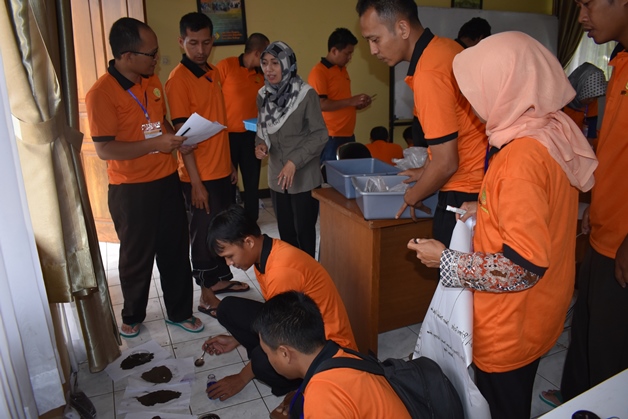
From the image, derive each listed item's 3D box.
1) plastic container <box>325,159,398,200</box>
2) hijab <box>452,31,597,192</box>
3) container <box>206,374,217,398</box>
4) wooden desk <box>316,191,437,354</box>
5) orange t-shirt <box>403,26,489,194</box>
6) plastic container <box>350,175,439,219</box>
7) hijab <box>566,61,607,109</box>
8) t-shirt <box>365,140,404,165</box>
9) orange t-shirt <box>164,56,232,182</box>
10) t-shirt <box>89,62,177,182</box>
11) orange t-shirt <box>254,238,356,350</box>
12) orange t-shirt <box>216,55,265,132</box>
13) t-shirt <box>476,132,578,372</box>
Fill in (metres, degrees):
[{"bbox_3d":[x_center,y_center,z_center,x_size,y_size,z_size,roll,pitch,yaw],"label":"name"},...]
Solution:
[{"bbox_3d":[0.277,-0.184,2.720,0.340,0.128,0.395,-5,17,-17],"label":"plastic container"},{"bbox_3d":[0.518,-0.241,1.160,0.335,0.385,0.270,8,18,28],"label":"hijab"},{"bbox_3d":[-0.461,0.794,2.102,0.045,0.105,0.045,0,16,0],"label":"container"},{"bbox_3d":[0.668,0.267,2.797,1.180,0.737,0.665,-7,17,-23],"label":"wooden desk"},{"bbox_3d":[0.543,-0.383,1.860,0.380,0.670,0.460,6,17,20],"label":"orange t-shirt"},{"bbox_3d":[0.447,-0.066,2.374,0.480,0.133,0.360,-2,16,-6],"label":"plastic container"},{"bbox_3d":[1.620,-0.731,2.800,0.230,0.300,0.250,2,16,9],"label":"hijab"},{"bbox_3d":[0.653,-0.370,4.348,0.440,0.560,0.300,5,17,17],"label":"t-shirt"},{"bbox_3d":[-0.646,-0.496,2.656,0.290,0.670,0.460,11,20,34],"label":"orange t-shirt"},{"bbox_3d":[-0.923,-0.442,2.421,0.300,0.620,0.490,14,21,40],"label":"t-shirt"},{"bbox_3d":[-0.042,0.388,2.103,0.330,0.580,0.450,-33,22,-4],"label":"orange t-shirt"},{"bbox_3d":[-0.573,-0.921,3.772,0.470,0.630,0.290,-10,19,-31],"label":"orange t-shirt"},{"bbox_3d":[0.609,0.097,1.384,0.300,0.690,0.450,3,17,11],"label":"t-shirt"}]

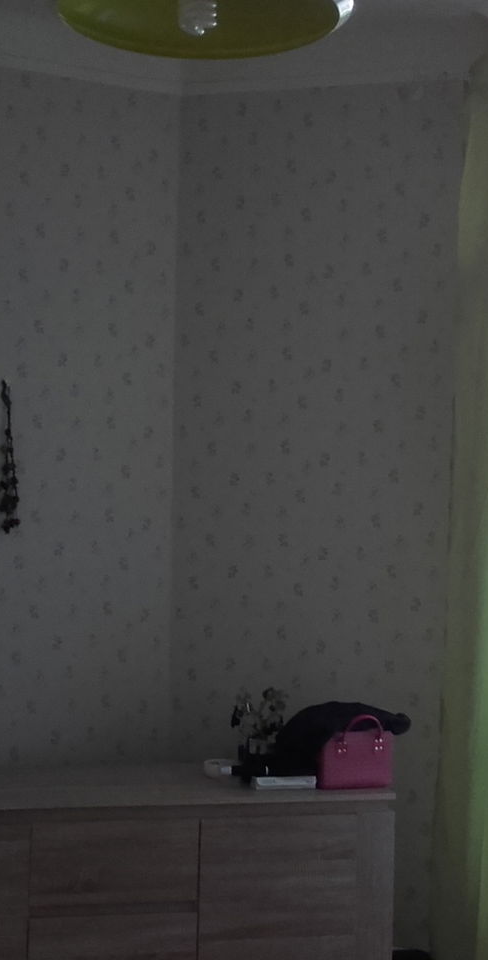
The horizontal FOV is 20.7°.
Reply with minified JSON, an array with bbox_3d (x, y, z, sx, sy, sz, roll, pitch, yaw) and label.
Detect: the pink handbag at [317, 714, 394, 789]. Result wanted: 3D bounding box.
[{"bbox_3d":[0.279,0.684,3.395,0.183,0.178,0.085,1,0,-18],"label":"pink handbag"}]

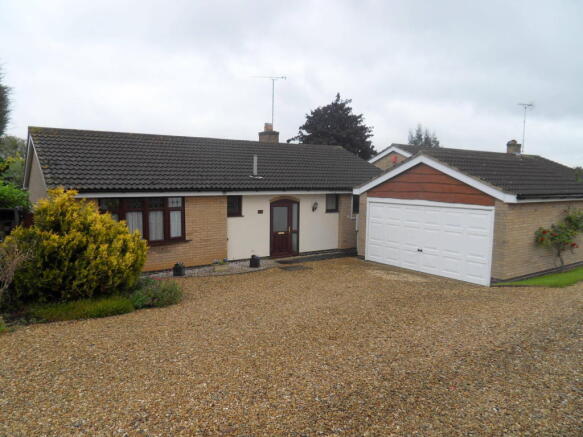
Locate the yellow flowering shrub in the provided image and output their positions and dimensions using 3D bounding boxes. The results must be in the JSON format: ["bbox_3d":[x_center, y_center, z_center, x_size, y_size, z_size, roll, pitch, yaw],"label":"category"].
[{"bbox_3d":[-4.569,0.508,8.750,2.650,2.400,2.500,-4,7,-36],"label":"yellow flowering shrub"}]

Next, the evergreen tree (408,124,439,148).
[{"bbox_3d":[15.679,-6.286,48.000,4.200,10.500,4.200,-4,7,-36],"label":"evergreen tree"}]

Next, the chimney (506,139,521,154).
[{"bbox_3d":[13.490,-4.416,24.500,0.600,0.950,0.650,-4,7,-36],"label":"chimney"}]

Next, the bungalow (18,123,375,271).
[{"bbox_3d":[-3.027,-1.264,17.888,14.200,4.500,9.500,-4,7,-36],"label":"bungalow"}]

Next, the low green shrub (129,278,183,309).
[{"bbox_3d":[-2.709,1.419,8.050,1.000,0.480,0.800,-4,7,-36],"label":"low green shrub"}]

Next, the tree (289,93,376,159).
[{"bbox_3d":[3.095,-4.732,30.500,6.600,9.700,6.400,-4,7,-36],"label":"tree"}]

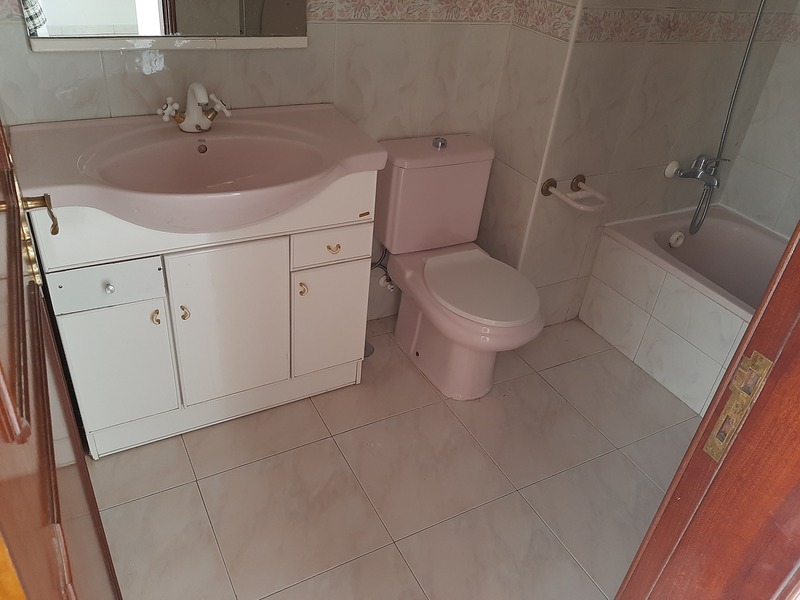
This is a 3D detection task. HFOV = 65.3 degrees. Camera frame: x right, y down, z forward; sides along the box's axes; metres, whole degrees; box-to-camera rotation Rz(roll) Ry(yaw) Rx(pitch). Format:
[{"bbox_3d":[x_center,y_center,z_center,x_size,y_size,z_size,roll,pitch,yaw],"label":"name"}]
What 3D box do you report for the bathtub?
[{"bbox_3d":[1.370,0.140,2.259,0.701,0.440,1.217,-13,37,-26],"label":"bathtub"}]

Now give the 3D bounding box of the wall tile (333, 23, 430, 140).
[{"bbox_3d":[-0.067,-0.643,1.990,0.319,0.447,0.010,-13,38,-27],"label":"wall tile"}]

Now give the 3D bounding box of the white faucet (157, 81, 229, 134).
[{"bbox_3d":[-0.512,-0.487,1.584,0.186,0.122,0.145,-13,38,-27],"label":"white faucet"}]

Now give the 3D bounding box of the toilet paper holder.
[{"bbox_3d":[0.613,-0.361,2.134,0.205,0.069,0.157,-13,37,-26],"label":"toilet paper holder"}]

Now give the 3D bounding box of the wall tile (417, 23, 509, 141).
[{"bbox_3d":[0.211,-0.705,2.133,0.319,0.447,0.010,-13,38,-27],"label":"wall tile"}]

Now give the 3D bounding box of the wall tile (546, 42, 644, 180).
[{"bbox_3d":[0.645,-0.613,2.075,0.315,0.452,0.010,-13,37,-26],"label":"wall tile"}]

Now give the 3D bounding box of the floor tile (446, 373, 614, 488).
[{"bbox_3d":[0.431,0.421,2.087,0.415,0.010,0.415,-13,37,-26],"label":"floor tile"}]

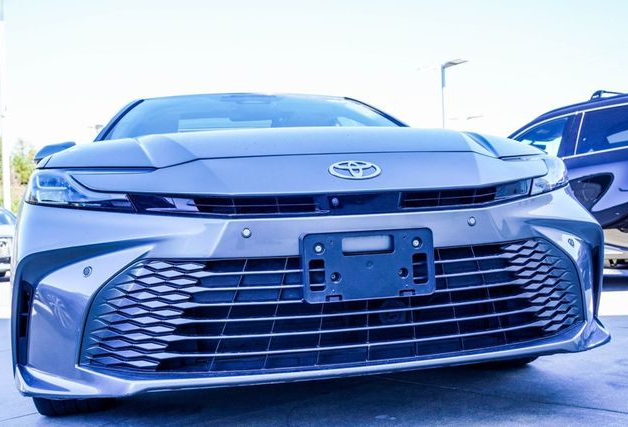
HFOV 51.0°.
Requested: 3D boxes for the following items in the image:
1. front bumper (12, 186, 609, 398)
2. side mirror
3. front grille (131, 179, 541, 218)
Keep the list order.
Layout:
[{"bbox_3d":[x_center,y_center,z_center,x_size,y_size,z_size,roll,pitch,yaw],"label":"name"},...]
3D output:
[{"bbox_3d":[0.087,0.194,1.863,1.820,0.510,0.540,-2,-1,-12],"label":"front bumper"},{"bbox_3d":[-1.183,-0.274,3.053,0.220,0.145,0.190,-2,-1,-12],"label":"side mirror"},{"bbox_3d":[0.109,-0.032,1.720,1.140,0.095,0.220,-2,-1,-12],"label":"front grille"}]

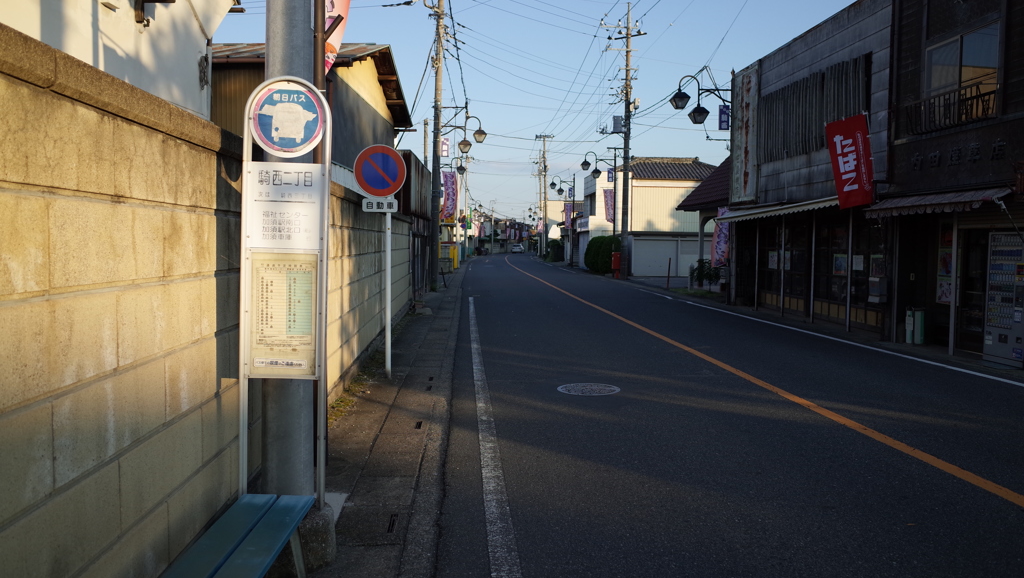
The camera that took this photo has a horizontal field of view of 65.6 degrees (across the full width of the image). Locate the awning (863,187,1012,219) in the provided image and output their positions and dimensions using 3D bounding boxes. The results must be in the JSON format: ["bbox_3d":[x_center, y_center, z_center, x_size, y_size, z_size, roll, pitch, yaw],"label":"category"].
[{"bbox_3d":[6.258,-1.280,11.880,0.450,0.370,3.200,0,3,-4],"label":"awning"}]

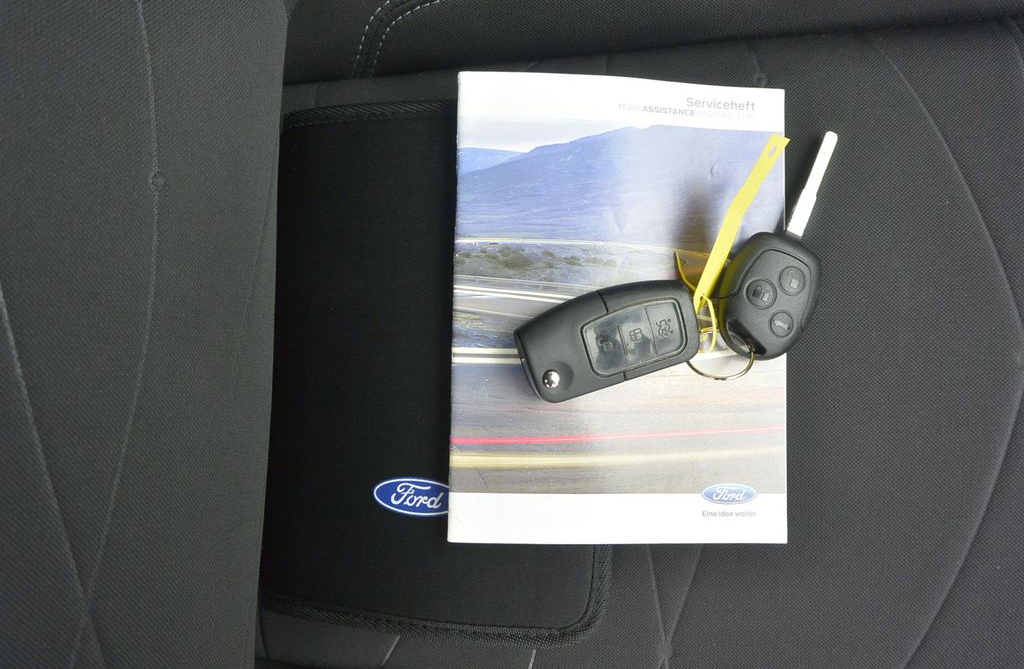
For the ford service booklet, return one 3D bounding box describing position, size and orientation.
[{"bbox_3d":[0.050,-0.013,0.372,0.150,0.008,0.209,2,84,-4],"label":"ford service booklet"}]

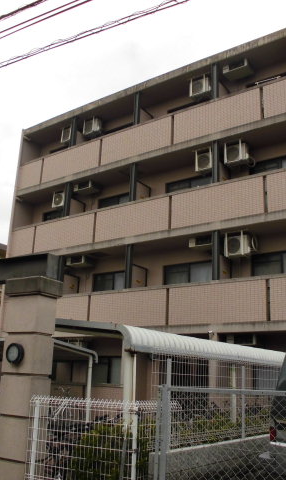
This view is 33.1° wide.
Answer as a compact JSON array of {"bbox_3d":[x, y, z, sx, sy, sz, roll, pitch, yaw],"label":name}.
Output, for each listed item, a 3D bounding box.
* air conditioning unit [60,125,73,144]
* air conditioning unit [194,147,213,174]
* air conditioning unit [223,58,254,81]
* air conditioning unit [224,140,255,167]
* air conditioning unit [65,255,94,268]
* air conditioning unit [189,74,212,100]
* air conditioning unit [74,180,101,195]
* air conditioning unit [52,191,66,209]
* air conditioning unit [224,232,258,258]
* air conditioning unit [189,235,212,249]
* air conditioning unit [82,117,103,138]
[{"bbox_3d":[-2.705,-3.984,18.279,0.720,0.610,0.310,-9,-20,35],"label":"air conditioning unit"},{"bbox_3d":[1.937,-2.306,14.117,0.700,0.610,0.310,-9,-20,35],"label":"air conditioning unit"},{"bbox_3d":[2.904,-5.138,14.574,0.790,0.270,0.440,-9,-20,35],"label":"air conditioning unit"},{"bbox_3d":[2.705,-2.445,13.598,0.730,0.610,0.310,-9,-20,35],"label":"air conditioning unit"},{"bbox_3d":[-2.190,0.771,16.539,0.790,0.270,0.440,-9,-20,35],"label":"air conditioning unit"},{"bbox_3d":[1.856,-4.739,14.942,0.720,0.610,0.310,-9,-20,35],"label":"air conditioning unit"},{"bbox_3d":[-2.005,-1.888,17.106,0.770,0.340,0.380,-9,-20,35],"label":"air conditioning unit"},{"bbox_3d":[-2.952,-1.466,17.783,0.730,0.590,0.310,-9,-20,35],"label":"air conditioning unit"},{"bbox_3d":[2.592,0.174,12.850,0.730,0.610,0.310,-9,-20,35],"label":"air conditioning unit"},{"bbox_3d":[1.785,0.123,13.726,0.790,0.270,0.440,-9,-20,35],"label":"air conditioning unit"},{"bbox_3d":[-1.867,-4.160,17.846,0.790,0.560,0.310,-9,-20,35],"label":"air conditioning unit"}]

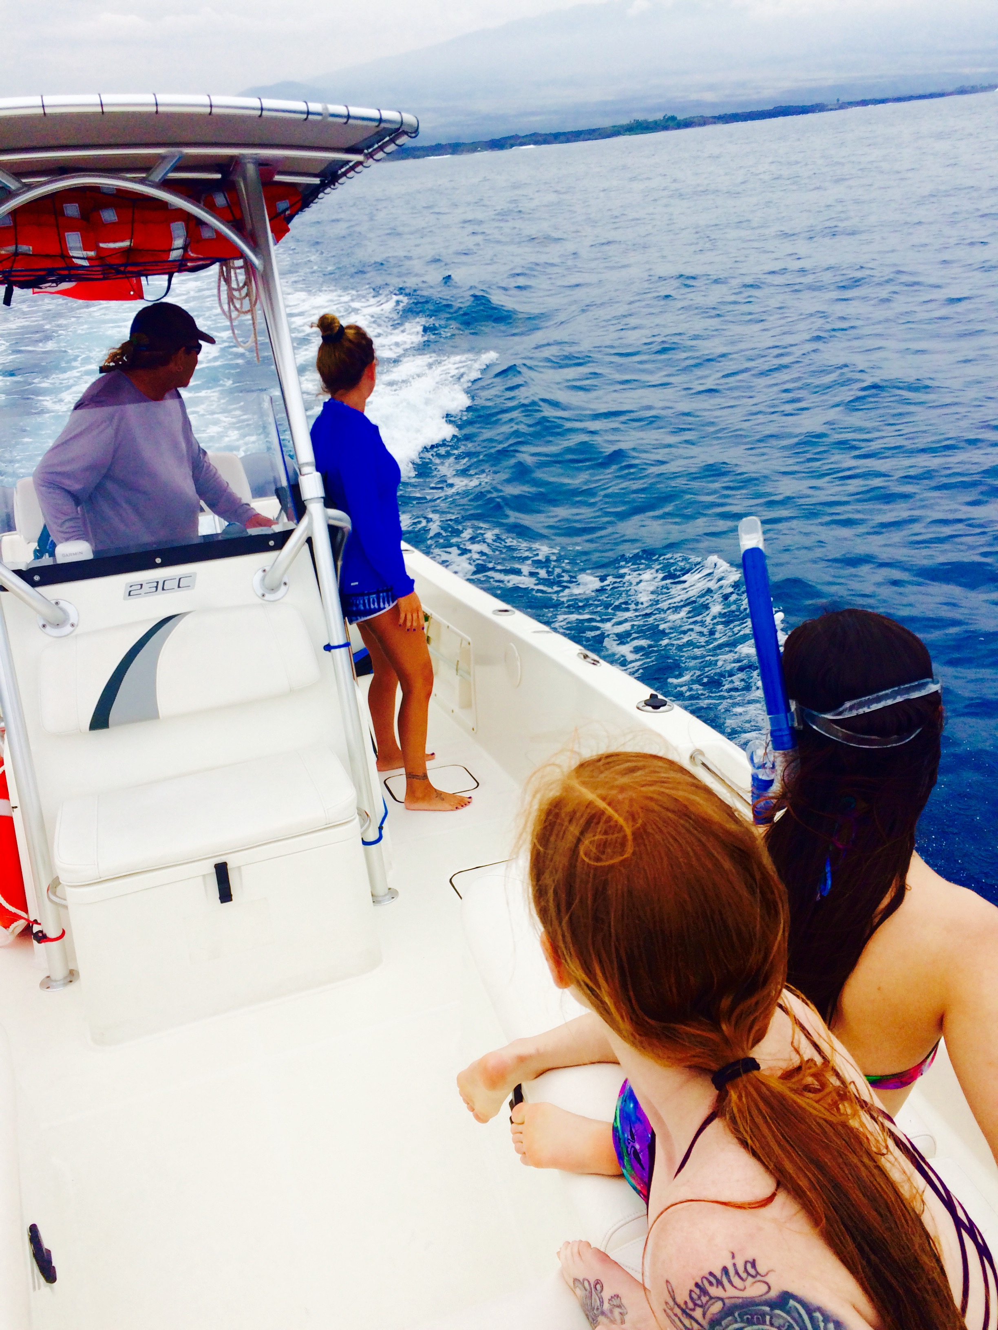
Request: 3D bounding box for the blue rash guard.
[{"bbox_3d":[-0.442,-0.535,3.600,0.310,0.640,0.400,-17,27,-22],"label":"blue rash guard"}]

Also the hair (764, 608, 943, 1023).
[{"bbox_3d":[0.391,0.152,1.240,0.190,0.470,0.210,-2,23,2],"label":"hair"}]

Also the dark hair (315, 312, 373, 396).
[{"bbox_3d":[-0.473,-0.947,3.390,0.175,0.250,0.200,9,33,35],"label":"dark hair"}]

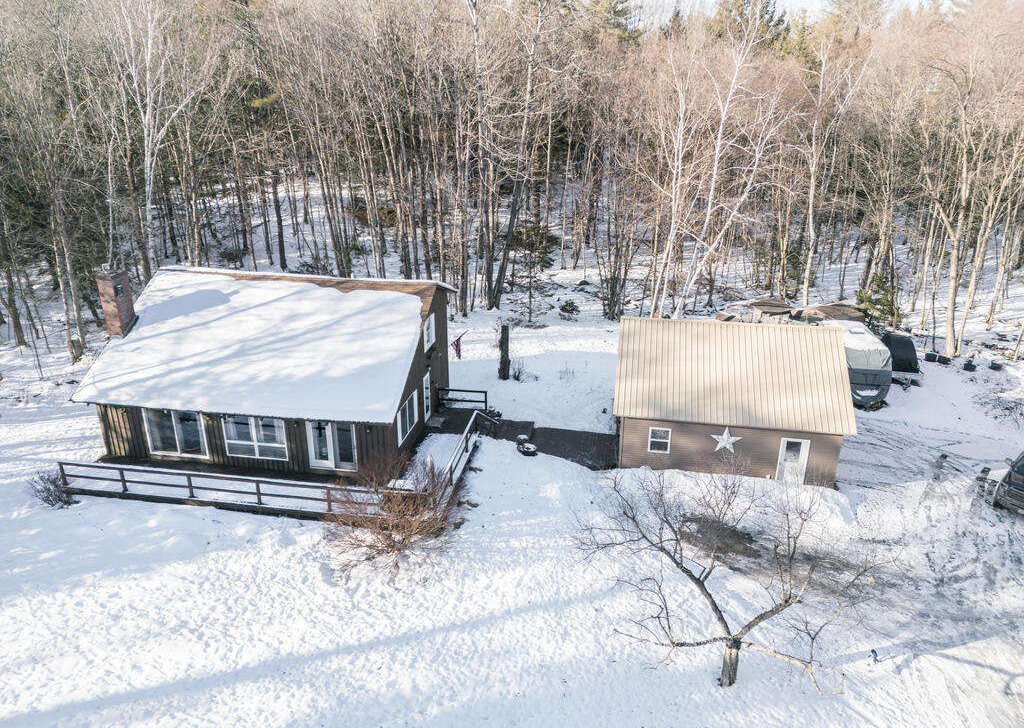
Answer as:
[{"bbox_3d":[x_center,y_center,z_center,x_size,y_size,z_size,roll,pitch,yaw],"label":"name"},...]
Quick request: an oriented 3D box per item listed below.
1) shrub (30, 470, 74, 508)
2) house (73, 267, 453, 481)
[{"bbox_3d":[-16.709,4.530,25.690,1.500,1.100,1.250,3,20,8],"label":"shrub"},{"bbox_3d":[-10.087,-0.372,31.014,13.300,6.700,9.200,3,20,8],"label":"house"}]

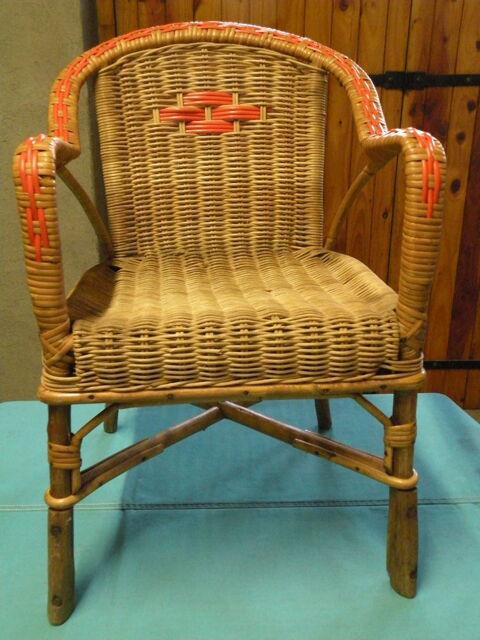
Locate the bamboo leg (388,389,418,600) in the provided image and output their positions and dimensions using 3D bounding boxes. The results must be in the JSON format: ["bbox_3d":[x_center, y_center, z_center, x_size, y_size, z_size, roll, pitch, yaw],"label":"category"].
[{"bbox_3d":[0.166,0.179,0.779,0.029,0.250,0.027,-7,24,-2],"label":"bamboo leg"}]

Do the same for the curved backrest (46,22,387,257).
[{"bbox_3d":[-0.027,-0.199,0.914,0.368,0.282,0.151,-2,18,-4],"label":"curved backrest"}]

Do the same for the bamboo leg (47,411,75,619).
[{"bbox_3d":[-0.172,0.191,0.745,0.027,0.255,0.026,3,24,-6],"label":"bamboo leg"}]

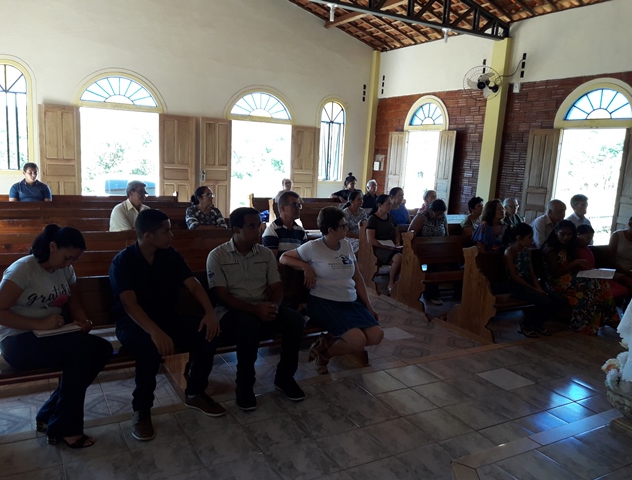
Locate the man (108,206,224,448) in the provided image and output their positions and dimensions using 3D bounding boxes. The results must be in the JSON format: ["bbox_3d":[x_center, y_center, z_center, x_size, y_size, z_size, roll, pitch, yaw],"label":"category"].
[{"bbox_3d":[-0.921,0.465,3.278,0.631,1.253,0.714,-2,11,-29],"label":"man"}]

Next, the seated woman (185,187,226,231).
[{"bbox_3d":[-1.322,-0.027,6.250,0.498,1.228,0.847,-2,11,-29],"label":"seated woman"}]

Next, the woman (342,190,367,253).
[{"bbox_3d":[0.520,-0.067,6.931,0.460,1.170,0.700,-1,11,-27],"label":"woman"}]

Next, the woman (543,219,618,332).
[{"bbox_3d":[2.717,0.377,5.459,0.581,1.137,0.714,-2,11,-29],"label":"woman"}]

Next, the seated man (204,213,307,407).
[{"bbox_3d":[-0.417,0.432,3.632,0.548,1.262,0.656,-2,11,-29],"label":"seated man"}]

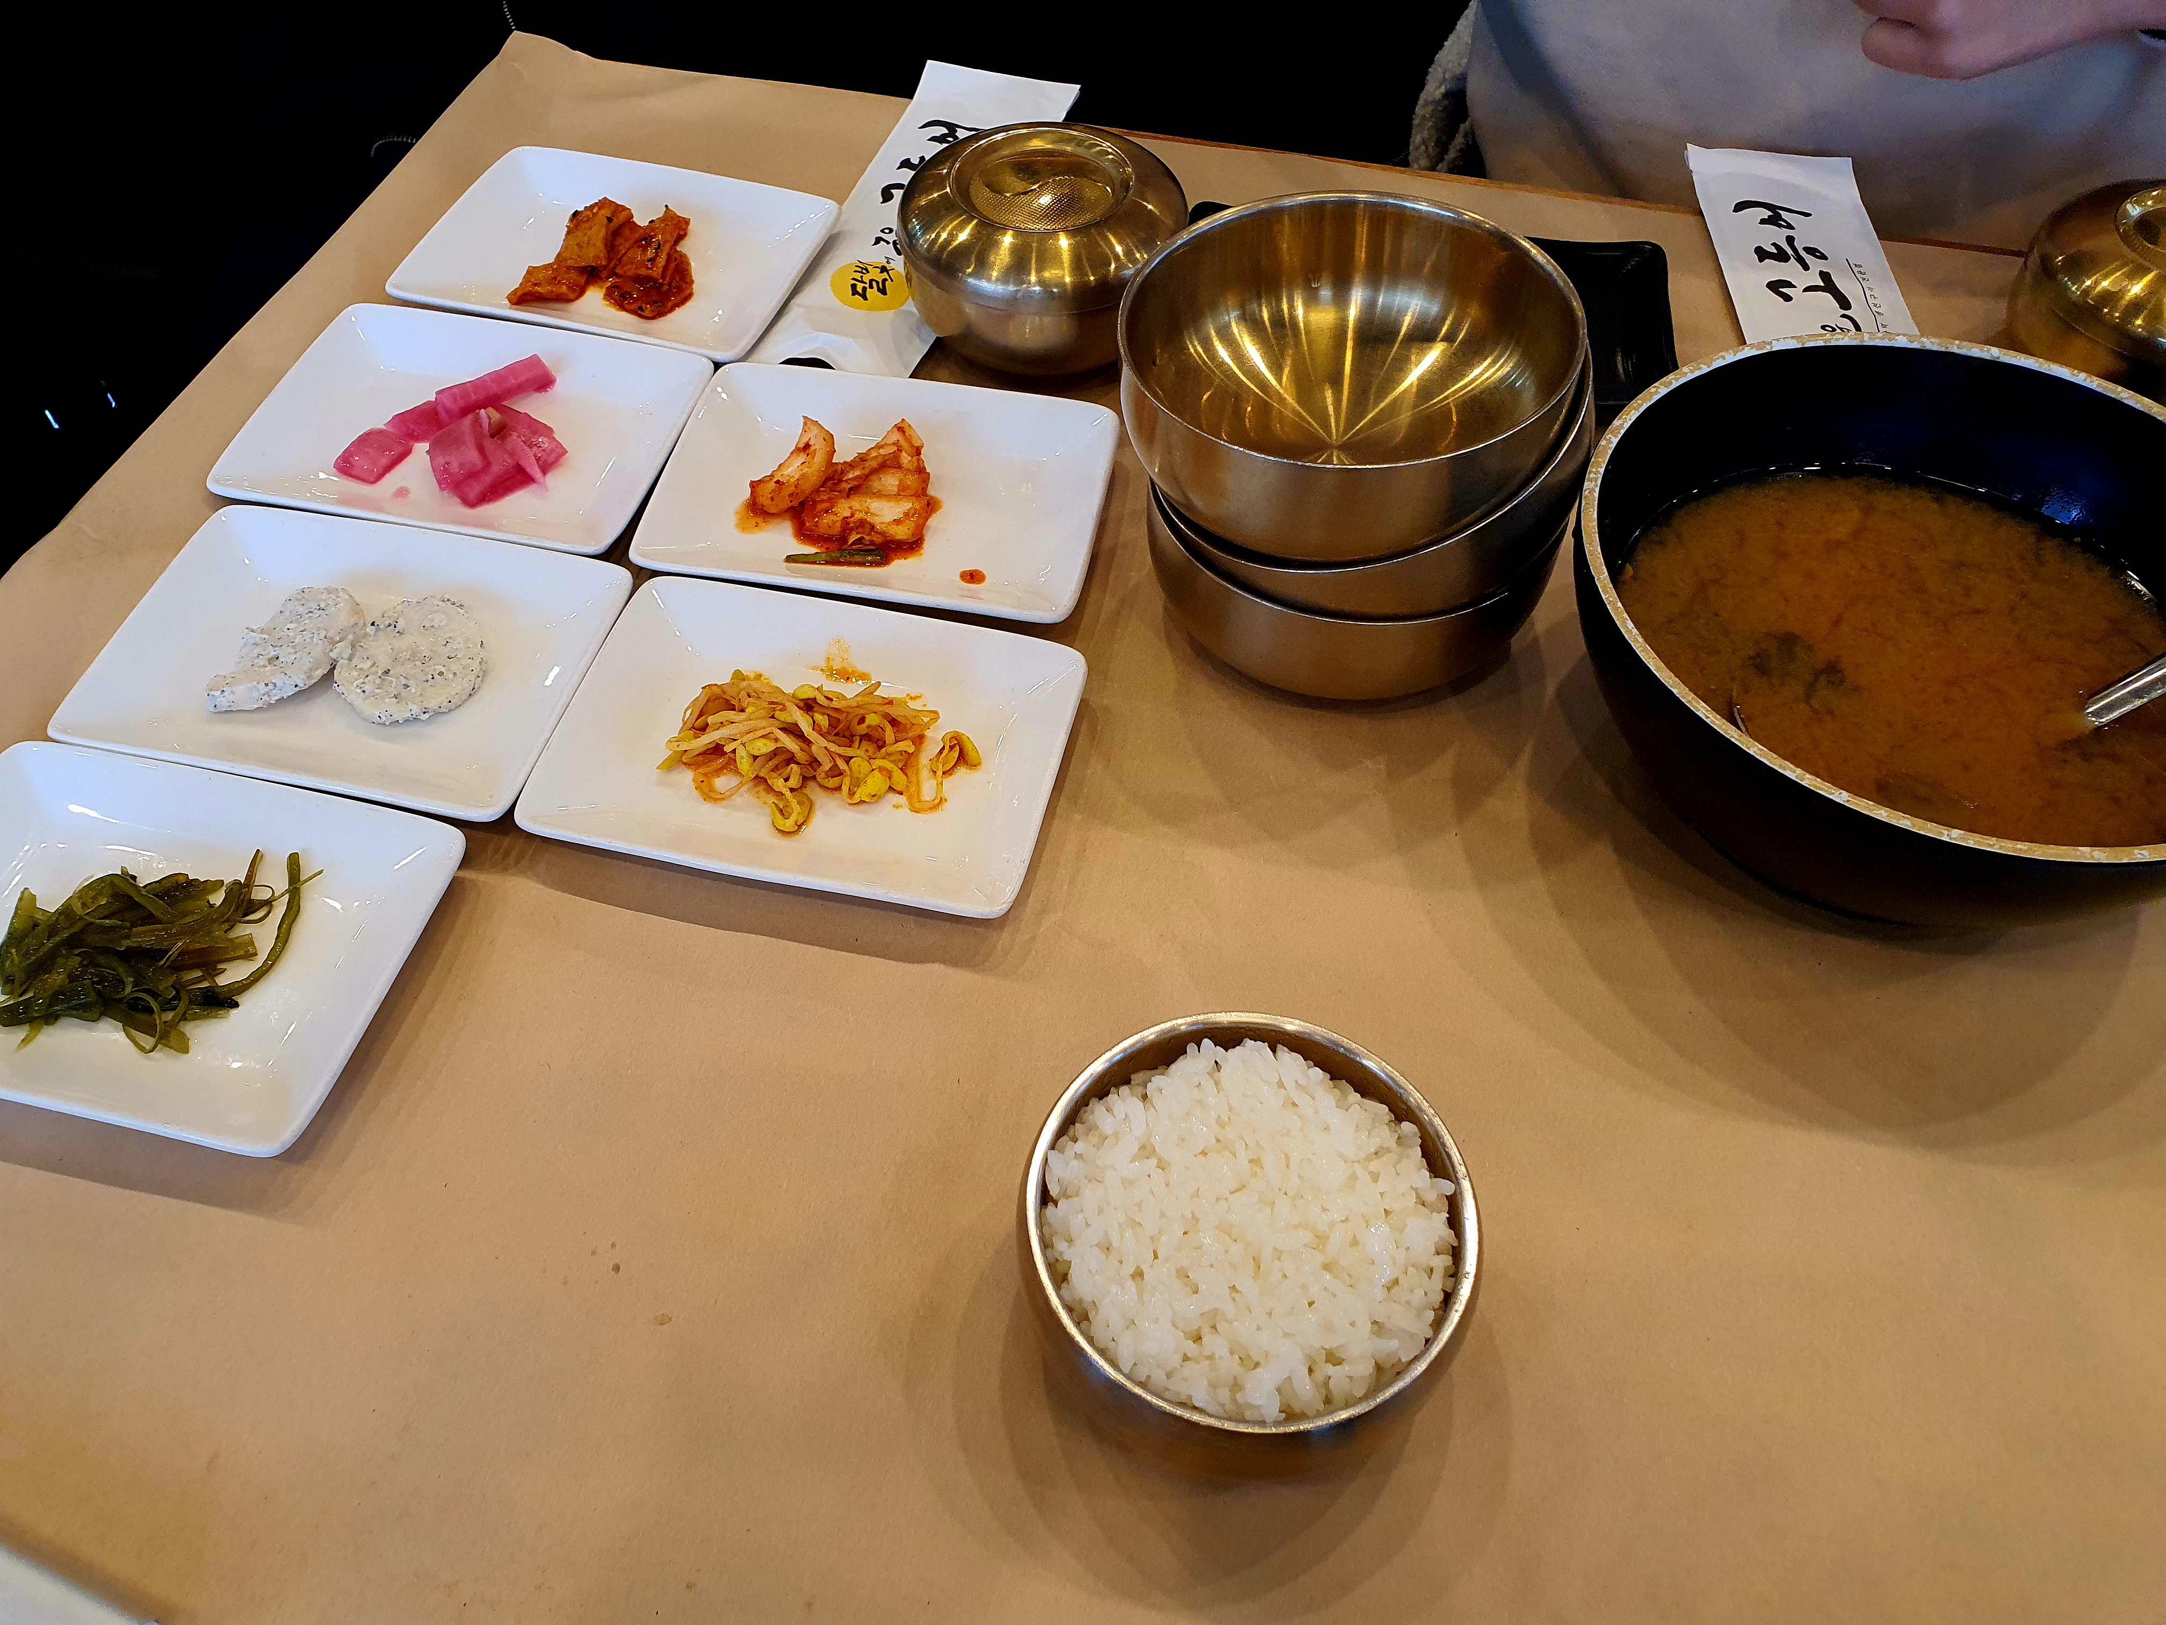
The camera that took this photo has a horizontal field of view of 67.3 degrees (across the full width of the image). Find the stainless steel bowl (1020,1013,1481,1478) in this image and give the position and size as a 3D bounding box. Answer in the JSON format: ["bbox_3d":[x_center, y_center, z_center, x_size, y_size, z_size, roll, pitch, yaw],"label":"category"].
[{"bbox_3d":[0.041,0.111,0.419,0.113,0.052,0.113,0,54,0],"label":"stainless steel bowl"}]

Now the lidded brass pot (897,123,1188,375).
[{"bbox_3d":[-0.016,-0.228,0.658,0.116,0.063,0.116,0,54,0],"label":"lidded brass pot"}]

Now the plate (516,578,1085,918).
[{"bbox_3d":[-0.086,-0.018,0.530,0.161,0.022,0.115,11,55,7],"label":"plate"}]

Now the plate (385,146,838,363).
[{"bbox_3d":[-0.191,-0.228,0.681,0.161,0.022,0.115,13,55,9],"label":"plate"}]

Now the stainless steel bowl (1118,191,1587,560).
[{"bbox_3d":[0.083,-0.132,0.515,0.138,0.057,0.138,-1,52,3],"label":"stainless steel bowl"}]

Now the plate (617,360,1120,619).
[{"bbox_3d":[-0.072,-0.113,0.599,0.161,0.022,0.115,8,54,5],"label":"plate"}]

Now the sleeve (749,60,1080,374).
[{"bbox_3d":[-0.075,-0.262,0.713,0.074,0.012,0.225,15,55,10],"label":"sleeve"}]

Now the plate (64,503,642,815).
[{"bbox_3d":[-0.243,-0.048,0.550,0.161,0.022,0.115,10,55,7],"label":"plate"}]

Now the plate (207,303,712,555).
[{"bbox_3d":[-0.230,-0.139,0.616,0.161,0.022,0.115,10,55,6],"label":"plate"}]

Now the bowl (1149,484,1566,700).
[{"bbox_3d":[0.092,-0.097,0.568,0.139,0.057,0.139,1,54,0],"label":"bowl"}]

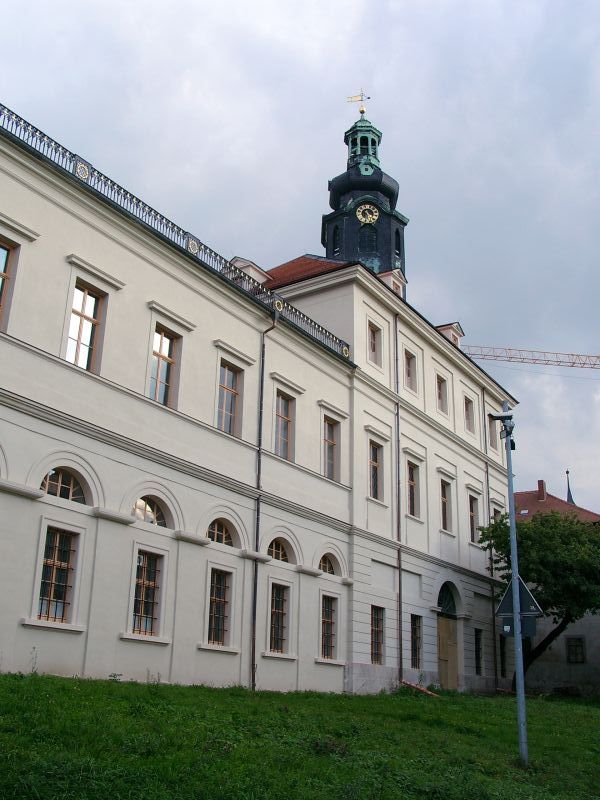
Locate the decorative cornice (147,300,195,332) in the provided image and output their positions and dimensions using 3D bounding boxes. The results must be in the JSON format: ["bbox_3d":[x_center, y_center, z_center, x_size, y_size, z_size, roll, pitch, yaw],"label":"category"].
[{"bbox_3d":[-4.172,-2.685,26.163,0.333,0.221,2.096,-13,-26,32],"label":"decorative cornice"}]

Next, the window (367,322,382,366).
[{"bbox_3d":[3.636,-2.628,38.740,0.220,2.116,1.275,-13,-26,32],"label":"window"}]

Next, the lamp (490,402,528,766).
[{"bbox_3d":[3.988,3.197,15.305,0.520,6.852,0.320,1,-22,0],"label":"lamp"}]

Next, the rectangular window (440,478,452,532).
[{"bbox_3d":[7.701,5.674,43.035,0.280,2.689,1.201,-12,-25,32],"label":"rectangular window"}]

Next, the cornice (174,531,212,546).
[{"bbox_3d":[-3.471,4.532,26.221,0.315,0.221,1.404,-13,-26,33],"label":"cornice"}]

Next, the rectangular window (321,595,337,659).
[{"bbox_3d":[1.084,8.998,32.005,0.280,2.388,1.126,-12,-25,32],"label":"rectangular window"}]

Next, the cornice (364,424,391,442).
[{"bbox_3d":[3.664,1.636,37.679,0.261,0.207,2.052,-13,-26,33],"label":"cornice"}]

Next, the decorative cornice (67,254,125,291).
[{"bbox_3d":[-6.153,-3.773,24.492,0.270,0.270,2.149,-12,-25,32],"label":"decorative cornice"}]

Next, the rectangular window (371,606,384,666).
[{"bbox_3d":[3.188,10.088,34.623,0.306,2.398,1.224,-13,-26,33],"label":"rectangular window"}]

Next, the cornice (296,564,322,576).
[{"bbox_3d":[0.384,6.651,31.198,0.270,0.240,1.512,-12,-25,32],"label":"cornice"}]

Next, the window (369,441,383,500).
[{"bbox_3d":[3.341,3.313,37.310,0.288,2.704,1.269,-13,-26,33],"label":"window"}]

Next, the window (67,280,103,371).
[{"bbox_3d":[-6.605,-2.169,24.588,0.324,2.772,1.278,-13,-26,33],"label":"window"}]

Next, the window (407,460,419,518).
[{"bbox_3d":[5.539,4.377,39.174,0.220,2.713,1.205,-13,-26,32],"label":"window"}]

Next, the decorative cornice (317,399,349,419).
[{"bbox_3d":[1.482,0.496,35.219,0.266,0.216,2.151,-13,-26,33],"label":"decorative cornice"}]

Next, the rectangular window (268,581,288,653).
[{"bbox_3d":[-0.682,7.667,28.275,0.220,2.386,1.054,-13,-26,32],"label":"rectangular window"}]

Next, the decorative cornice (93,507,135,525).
[{"bbox_3d":[-5.168,3.223,22.473,0.247,0.204,1.447,-13,-26,32],"label":"decorative cornice"}]

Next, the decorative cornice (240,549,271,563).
[{"bbox_3d":[-1.542,5.607,28.799,0.297,0.225,1.492,-13,-26,33],"label":"decorative cornice"}]

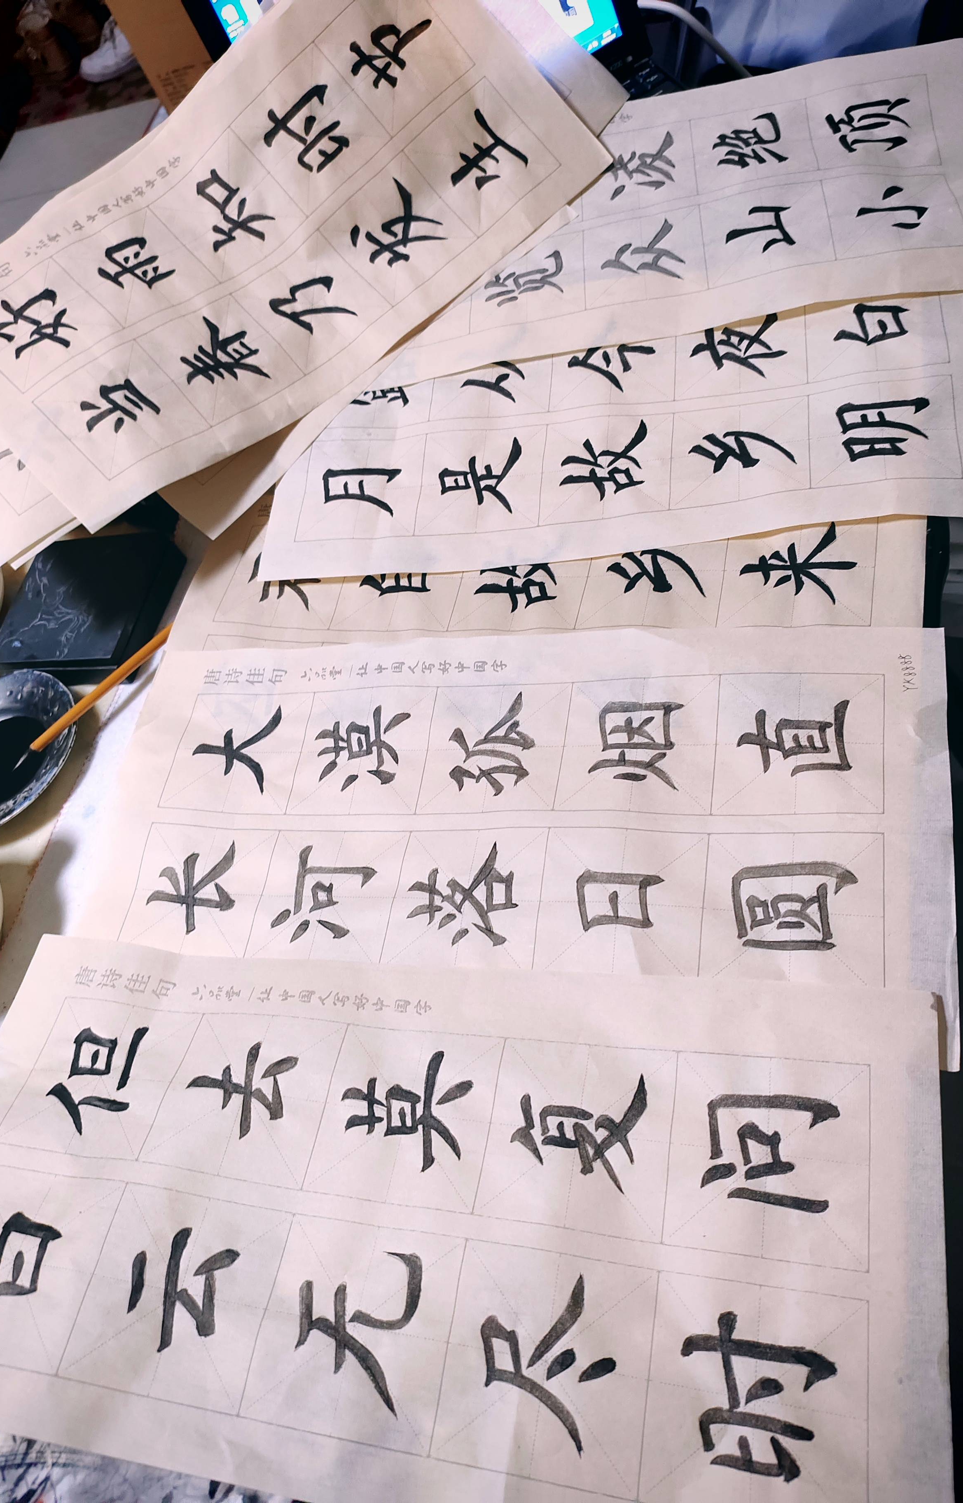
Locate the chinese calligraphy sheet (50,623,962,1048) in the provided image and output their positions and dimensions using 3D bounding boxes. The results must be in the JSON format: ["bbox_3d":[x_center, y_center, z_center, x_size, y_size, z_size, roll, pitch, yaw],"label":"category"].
[{"bbox_3d":[0.003,0.034,0.625,0.459,0.014,0.232,-1,60,18],"label":"chinese calligraphy sheet"}]

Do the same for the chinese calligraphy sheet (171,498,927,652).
[{"bbox_3d":[0.019,-0.072,0.694,0.459,0.013,0.232,3,61,19],"label":"chinese calligraphy sheet"}]

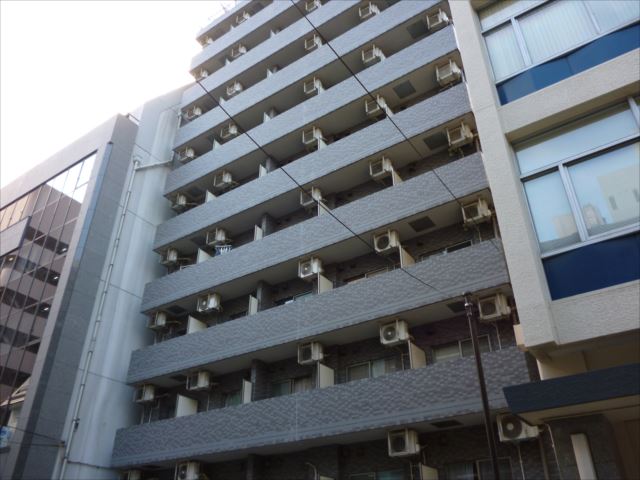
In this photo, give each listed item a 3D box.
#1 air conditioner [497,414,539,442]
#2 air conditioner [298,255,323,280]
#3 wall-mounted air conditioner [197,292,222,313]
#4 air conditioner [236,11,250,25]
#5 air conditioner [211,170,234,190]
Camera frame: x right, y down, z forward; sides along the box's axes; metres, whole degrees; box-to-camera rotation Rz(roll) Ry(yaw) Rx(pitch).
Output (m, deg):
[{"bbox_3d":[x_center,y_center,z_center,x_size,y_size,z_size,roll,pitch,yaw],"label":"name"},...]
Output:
[{"bbox_3d":[4.404,4.245,11.568,0.750,0.550,0.280,-20,-38,28],"label":"air conditioner"},{"bbox_3d":[-0.294,0.999,17.443,0.700,0.540,0.280,-20,-38,28],"label":"air conditioner"},{"bbox_3d":[-4.199,2.440,19.695,0.700,0.540,0.280,-20,-38,28],"label":"wall-mounted air conditioner"},{"bbox_3d":[-4.317,-12.455,29.257,0.700,0.540,0.280,-20,-38,28],"label":"air conditioner"},{"bbox_3d":[-4.205,-2.570,22.542,0.670,0.523,0.270,-20,-37,28],"label":"air conditioner"}]

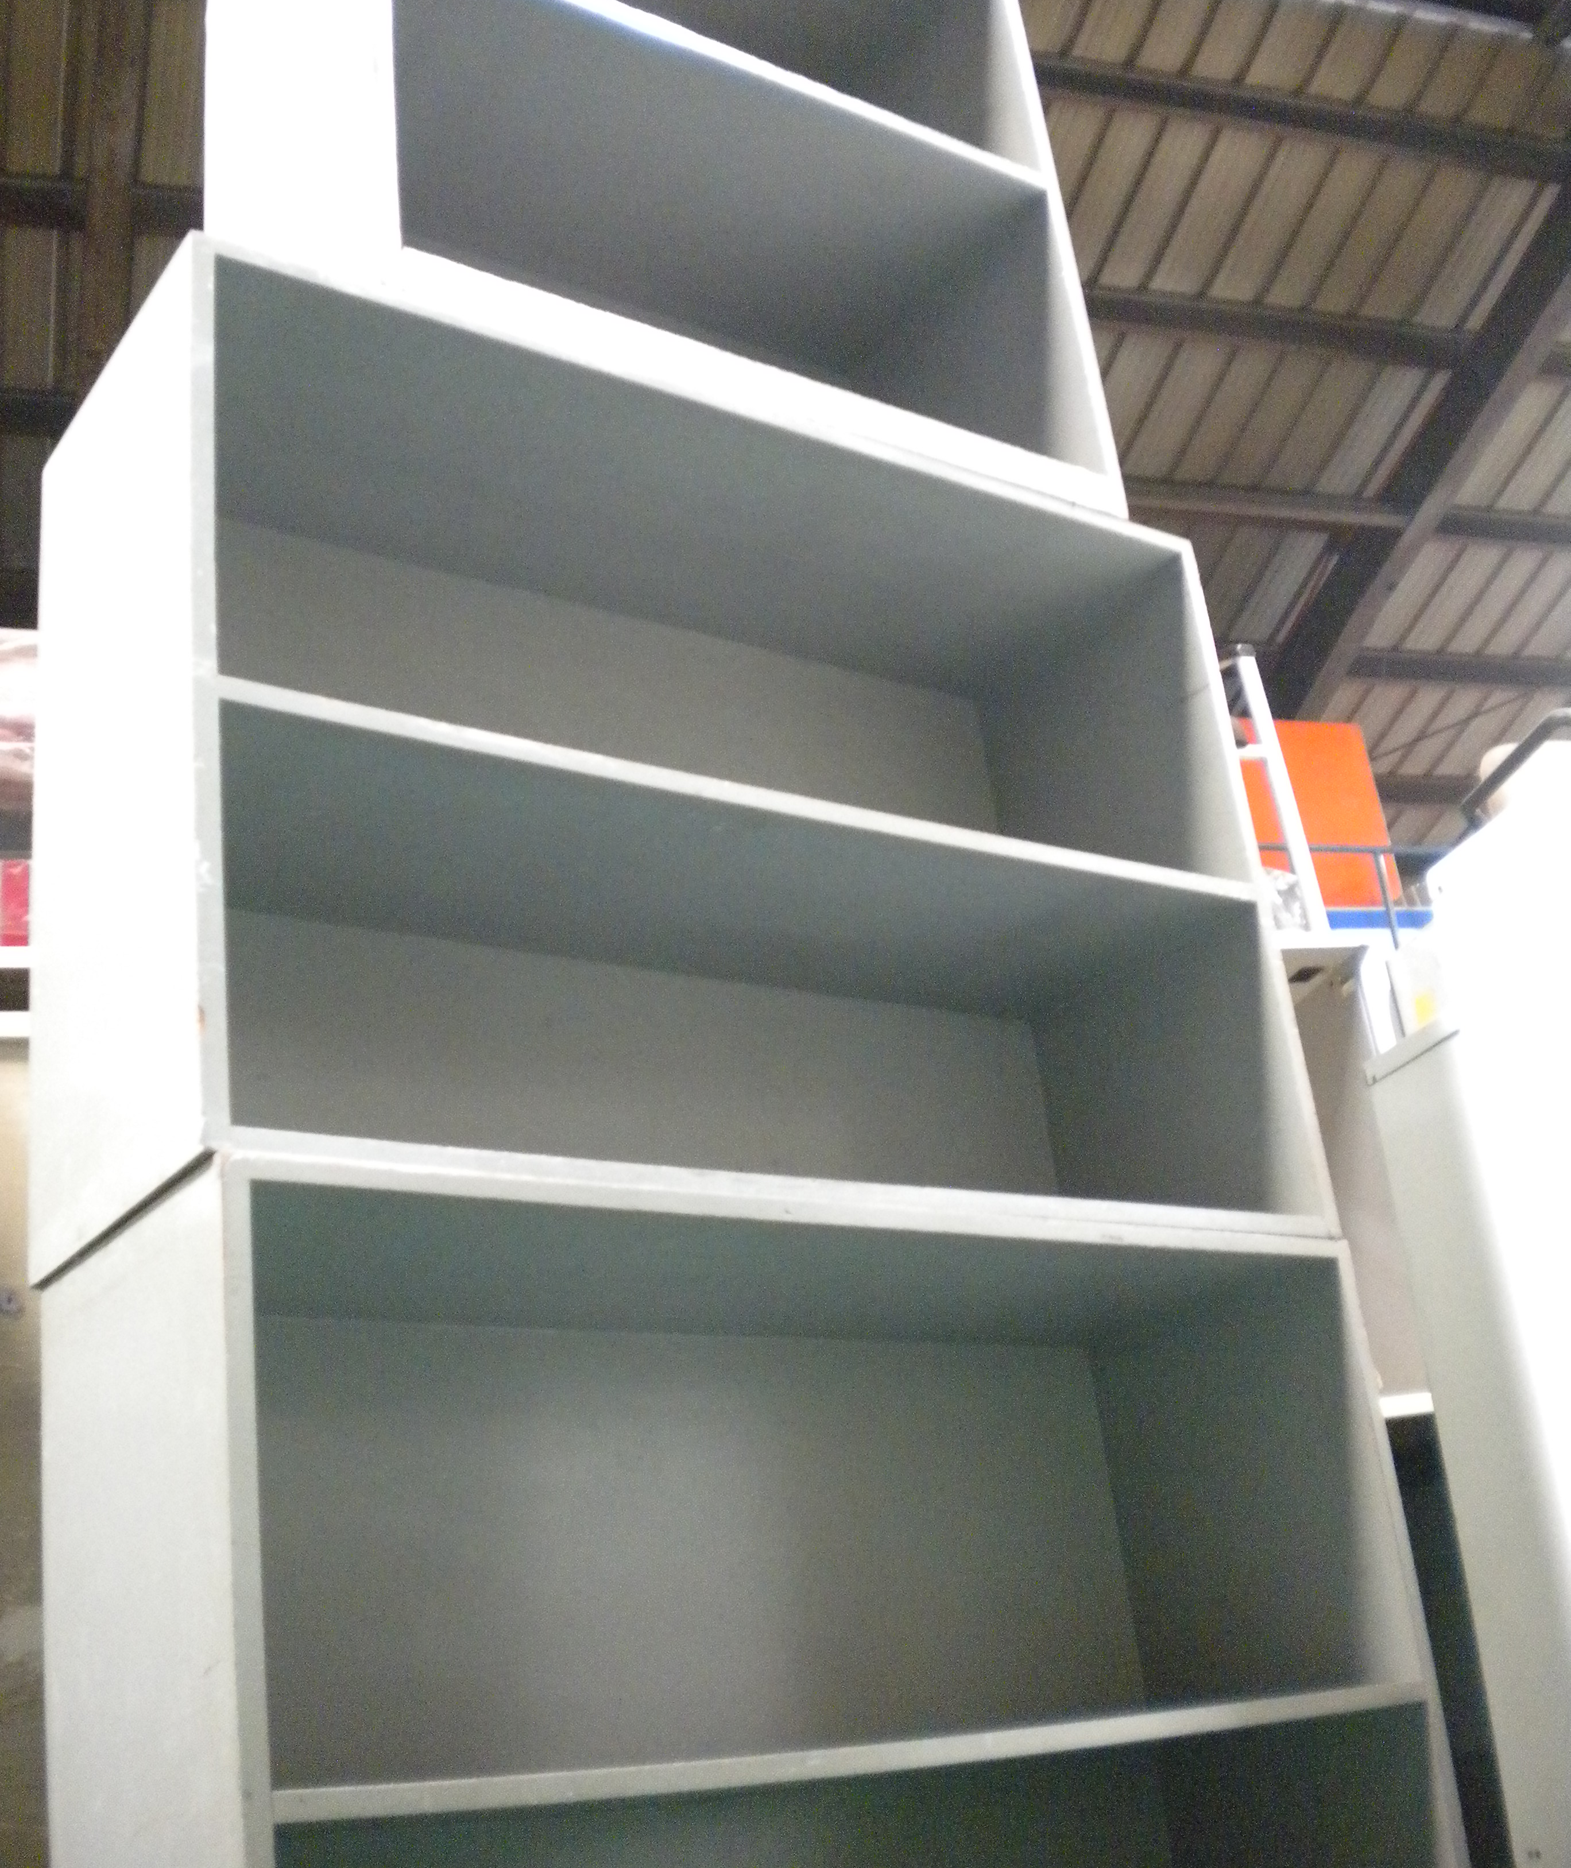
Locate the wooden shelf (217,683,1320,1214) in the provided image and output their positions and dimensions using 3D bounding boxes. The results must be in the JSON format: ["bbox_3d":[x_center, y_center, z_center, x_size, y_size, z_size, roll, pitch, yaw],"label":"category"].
[{"bbox_3d":[-0.046,0.097,1.713,0.979,0.313,0.325,9,-27,-34],"label":"wooden shelf"}]

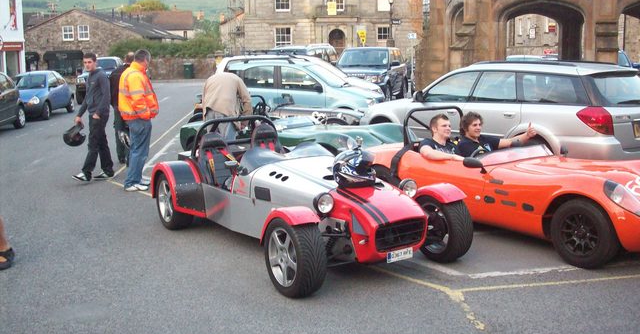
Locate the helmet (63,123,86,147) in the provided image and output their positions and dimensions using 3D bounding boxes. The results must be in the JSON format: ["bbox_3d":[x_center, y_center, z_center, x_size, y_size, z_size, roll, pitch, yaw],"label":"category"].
[{"bbox_3d":[-3.499,-0.449,9.750,0.340,0.260,0.250,-29,6,17],"label":"helmet"}]

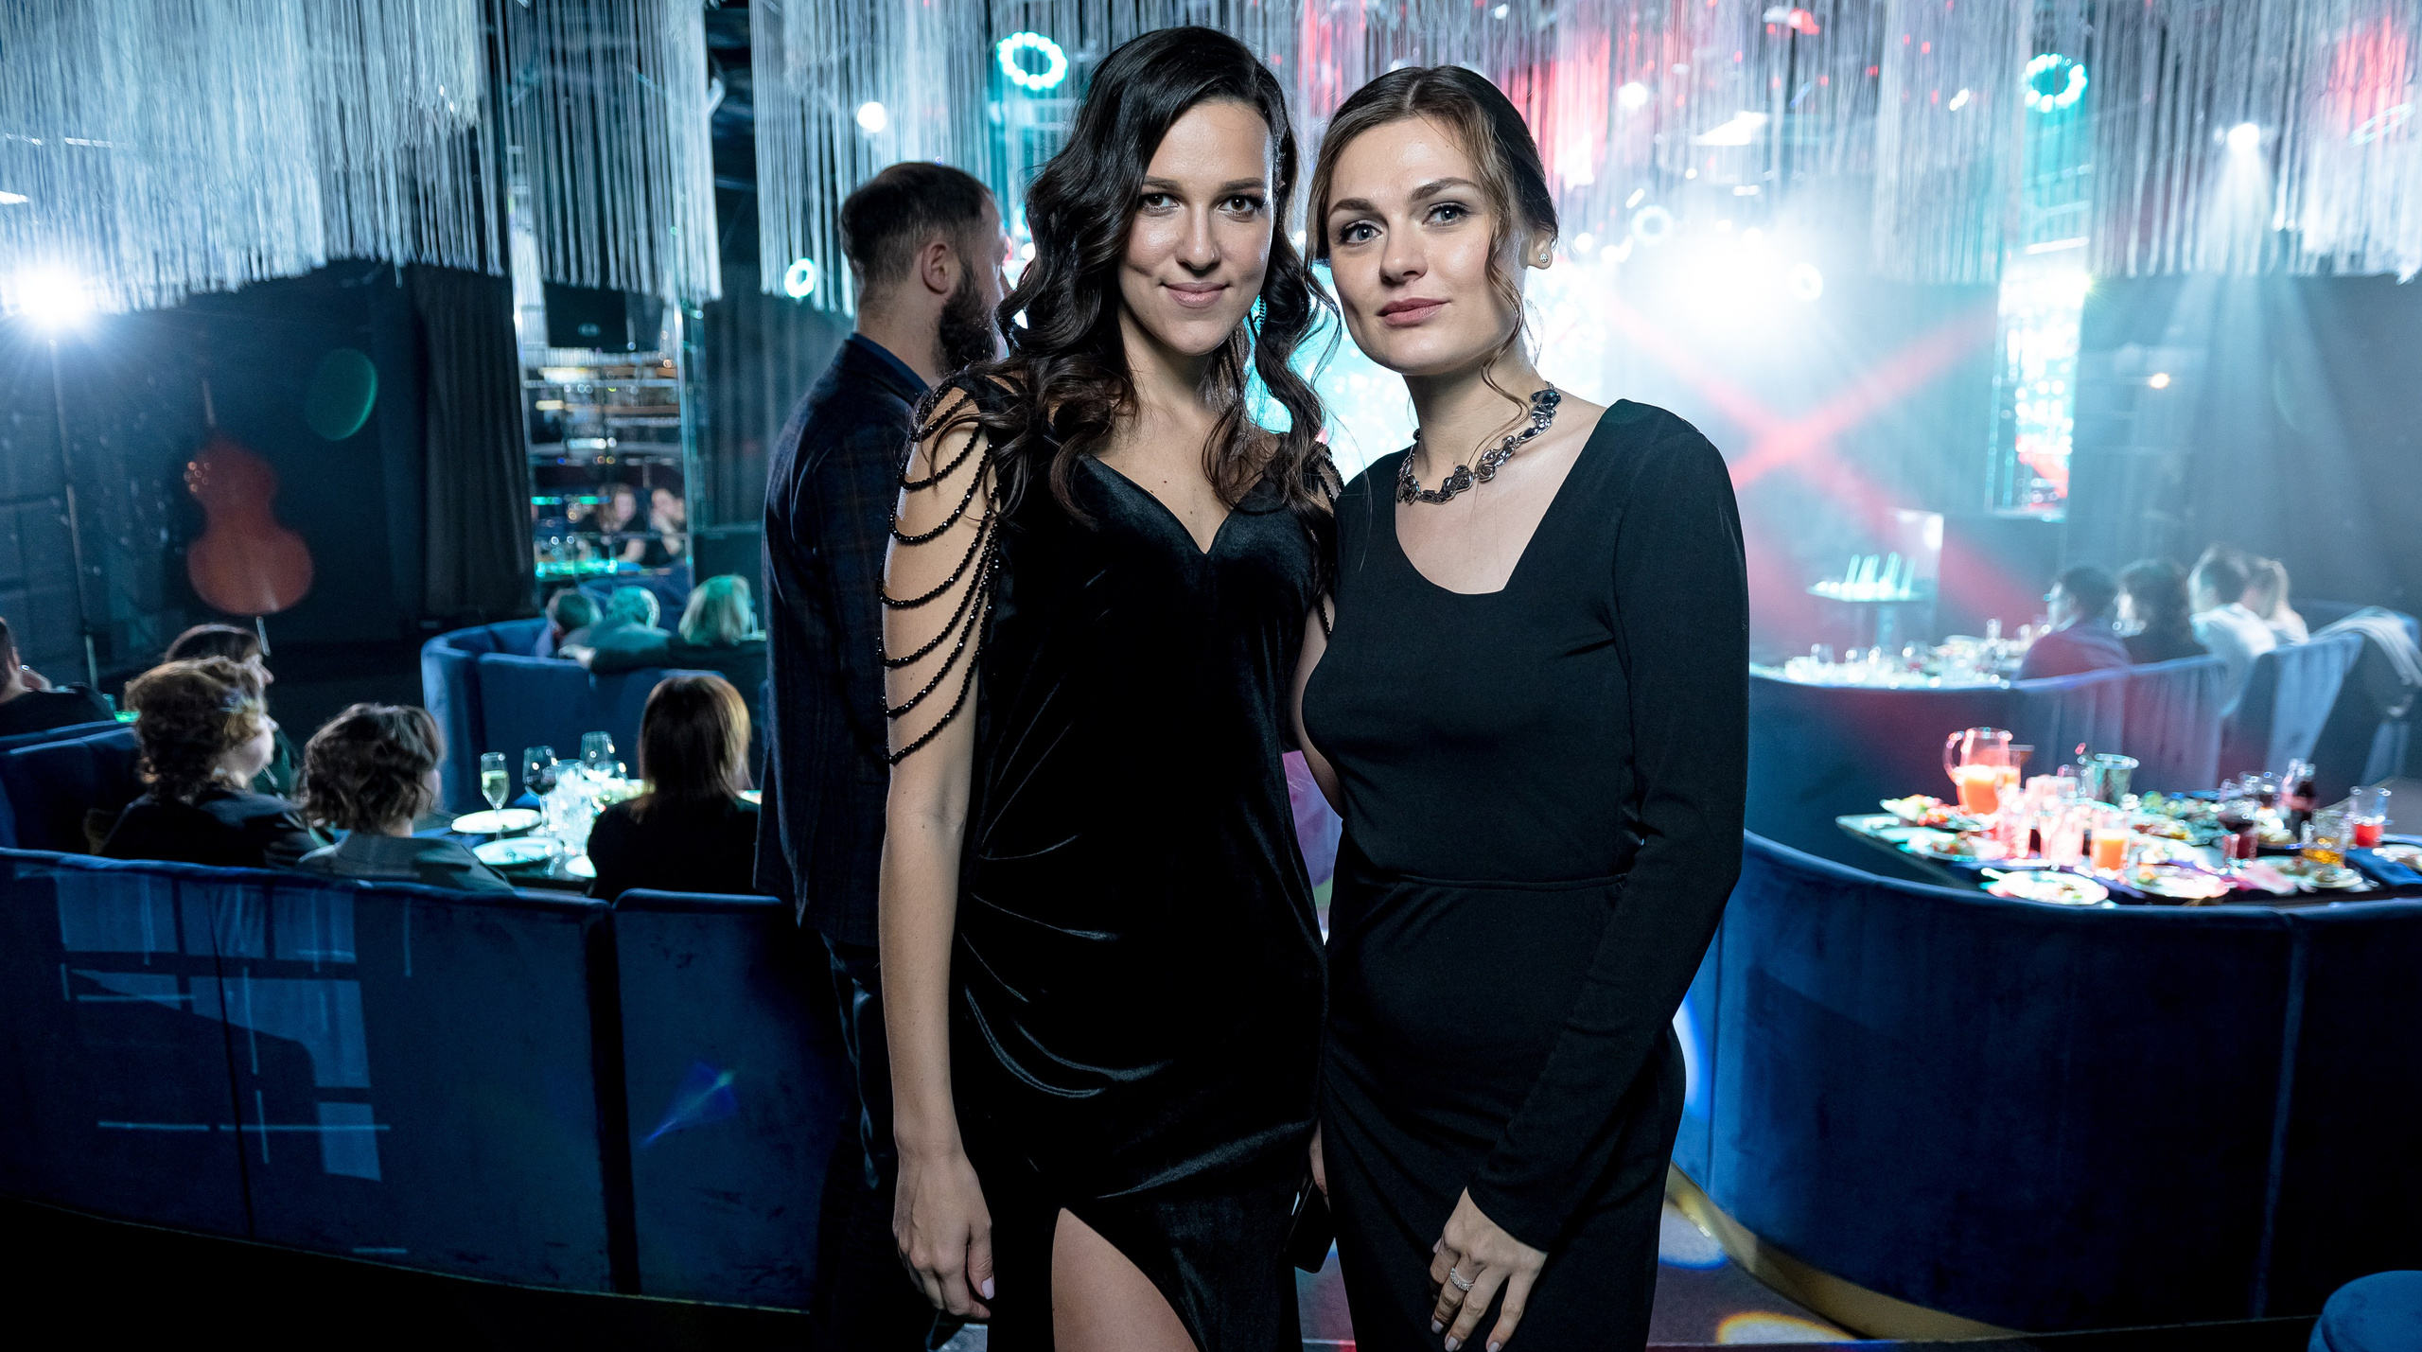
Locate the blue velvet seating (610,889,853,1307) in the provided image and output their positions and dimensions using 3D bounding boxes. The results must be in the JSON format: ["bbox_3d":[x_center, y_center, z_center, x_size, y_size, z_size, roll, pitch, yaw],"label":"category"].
[{"bbox_3d":[-0.763,0.796,3.264,0.660,0.880,0.600,1,9,7],"label":"blue velvet seating"}]

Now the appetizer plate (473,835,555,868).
[{"bbox_3d":[-1.561,0.400,3.632,0.205,0.030,0.205,0,9,0],"label":"appetizer plate"}]

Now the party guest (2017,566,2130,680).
[{"bbox_3d":[2.882,0.205,5.706,0.520,1.200,0.750,-8,11,-38],"label":"party guest"}]

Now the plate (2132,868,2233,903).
[{"bbox_3d":[1.963,0.428,3.261,0.210,0.030,0.210,0,9,0],"label":"plate"}]

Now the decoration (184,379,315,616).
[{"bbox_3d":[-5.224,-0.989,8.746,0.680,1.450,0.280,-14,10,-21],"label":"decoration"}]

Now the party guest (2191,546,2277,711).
[{"bbox_3d":[3.681,0.127,6.151,0.520,1.220,0.750,-8,12,-40],"label":"party guest"}]

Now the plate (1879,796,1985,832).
[{"bbox_3d":[1.718,0.332,3.851,0.230,0.040,0.230,0,9,0],"label":"plate"}]

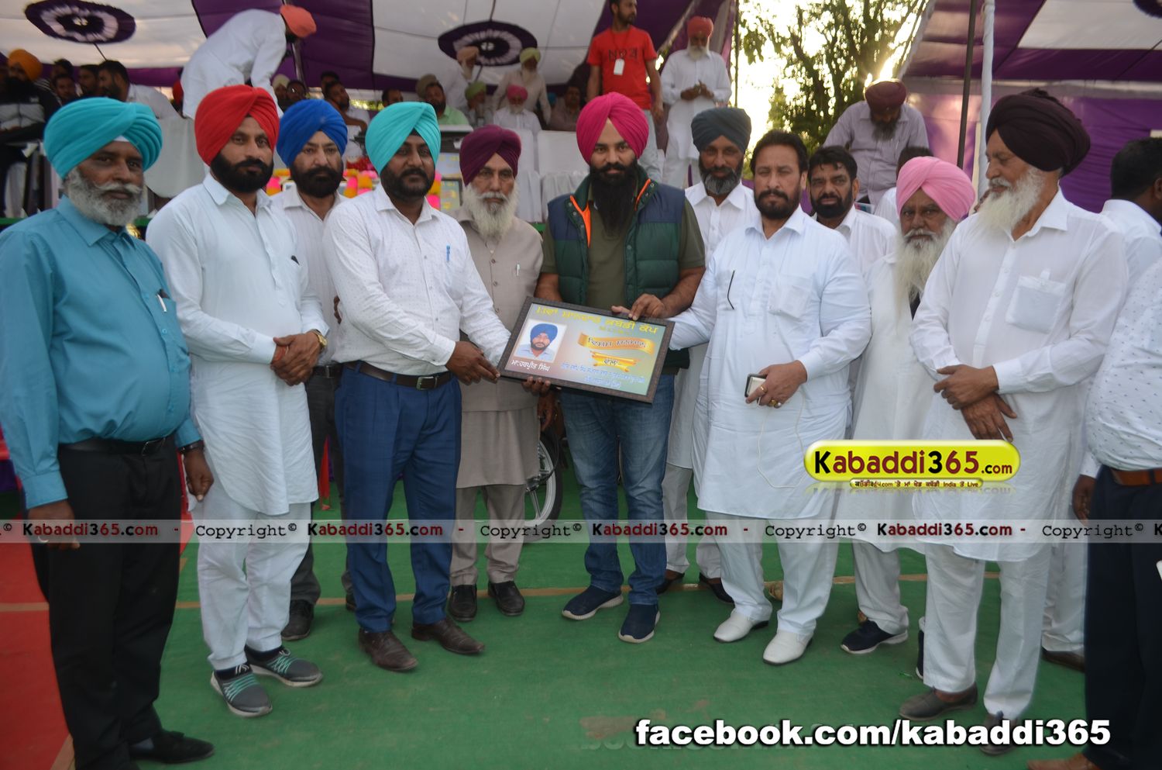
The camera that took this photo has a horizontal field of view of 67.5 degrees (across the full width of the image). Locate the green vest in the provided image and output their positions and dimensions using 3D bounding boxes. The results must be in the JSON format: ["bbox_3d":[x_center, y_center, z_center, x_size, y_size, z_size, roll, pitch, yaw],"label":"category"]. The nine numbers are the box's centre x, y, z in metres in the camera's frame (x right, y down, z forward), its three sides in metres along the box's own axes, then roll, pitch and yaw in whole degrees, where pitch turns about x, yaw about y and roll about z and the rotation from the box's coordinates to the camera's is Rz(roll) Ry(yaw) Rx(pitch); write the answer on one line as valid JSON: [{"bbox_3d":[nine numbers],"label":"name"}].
[{"bbox_3d":[0.127,-0.402,3.006,0.490,0.680,0.300,2,9,8],"label":"green vest"}]

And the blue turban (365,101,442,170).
[{"bbox_3d":[-0.578,-0.807,2.830,0.220,0.220,0.265,-4,10,-27],"label":"blue turban"}]

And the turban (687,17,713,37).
[{"bbox_3d":[1.030,-3.090,7.500,0.225,0.180,0.250,2,9,8],"label":"turban"}]

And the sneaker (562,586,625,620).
[{"bbox_3d":[0.054,0.800,3.325,0.280,0.100,0.100,-8,12,-43],"label":"sneaker"}]

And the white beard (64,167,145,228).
[{"bbox_3d":[-1.138,-0.448,2.070,0.130,0.145,0.155,7,11,36],"label":"white beard"}]

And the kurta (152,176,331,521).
[{"bbox_3d":[-1.000,-0.125,2.537,0.490,0.960,0.350,-7,11,-39],"label":"kurta"}]

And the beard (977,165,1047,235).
[{"bbox_3d":[1.174,-0.502,2.370,0.150,0.190,0.150,-1,9,-12],"label":"beard"}]

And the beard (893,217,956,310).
[{"bbox_3d":[1.075,-0.378,2.720,0.190,0.290,0.150,9,14,37],"label":"beard"}]

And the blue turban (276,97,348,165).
[{"bbox_3d":[-0.915,-0.860,2.947,0.230,0.210,0.265,-4,5,-26],"label":"blue turban"}]

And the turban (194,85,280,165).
[{"bbox_3d":[-0.983,-0.741,2.481,0.225,0.210,0.260,-7,7,-41],"label":"turban"}]

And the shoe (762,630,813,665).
[{"bbox_3d":[0.722,0.861,2.986,0.100,0.100,0.280,9,12,42],"label":"shoe"}]

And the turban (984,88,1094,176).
[{"bbox_3d":[1.227,-0.676,2.330,0.275,0.210,0.235,-1,11,-12],"label":"turban"}]

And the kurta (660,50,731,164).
[{"bbox_3d":[1.004,-2.429,7.600,0.600,1.000,0.380,2,9,7],"label":"kurta"}]

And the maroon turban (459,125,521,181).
[{"bbox_3d":[-0.330,-0.847,3.180,0.210,0.210,0.255,-1,9,-13],"label":"maroon turban"}]

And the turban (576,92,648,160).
[{"bbox_3d":[0.105,-0.879,2.953,0.235,0.220,0.265,1,4,0],"label":"turban"}]

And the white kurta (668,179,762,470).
[{"bbox_3d":[0.514,-0.236,3.318,0.480,1.090,0.300,2,9,8],"label":"white kurta"}]

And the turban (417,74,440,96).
[{"bbox_3d":[-1.469,-2.877,8.400,0.210,0.210,0.250,-3,10,-20],"label":"turban"}]

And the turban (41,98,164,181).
[{"bbox_3d":[-1.099,-0.566,2.000,0.275,0.195,0.250,10,14,39],"label":"turban"}]

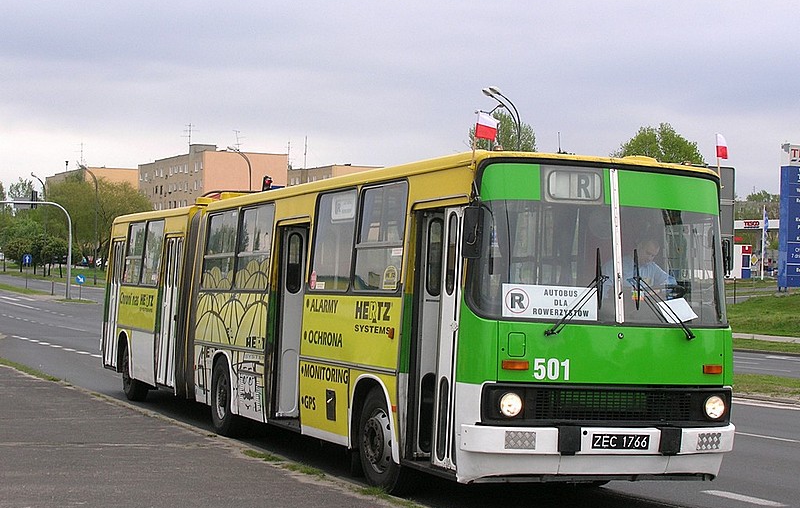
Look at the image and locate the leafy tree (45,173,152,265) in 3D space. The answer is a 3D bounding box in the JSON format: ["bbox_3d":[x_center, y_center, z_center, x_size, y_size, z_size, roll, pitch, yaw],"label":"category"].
[{"bbox_3d":[-34.167,-3.796,165.000,11.500,10.600,10.000,1,0,0],"label":"leafy tree"}]

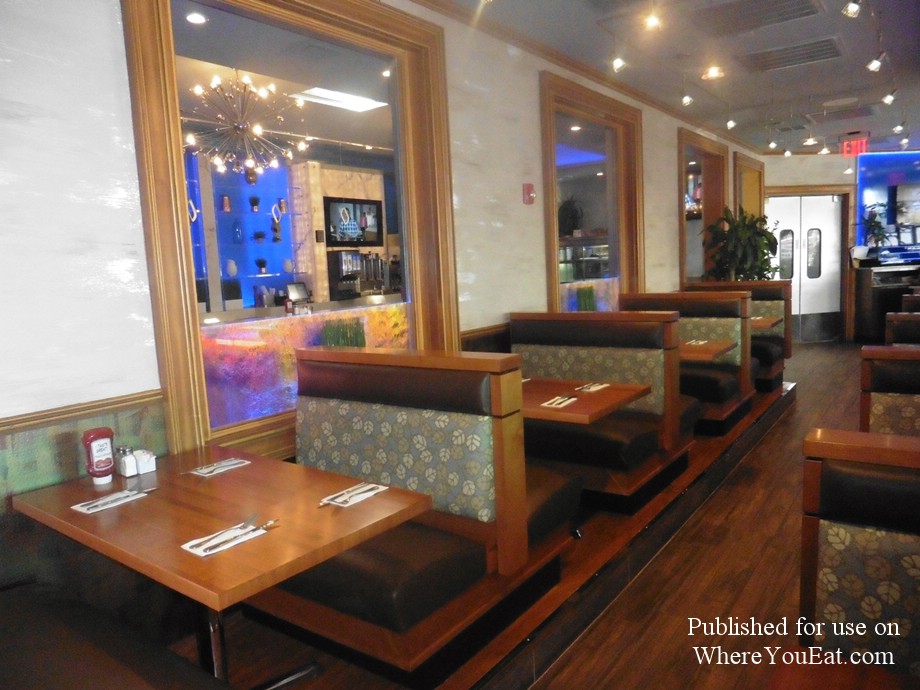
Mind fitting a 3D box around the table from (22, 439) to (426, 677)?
[{"bbox_3d":[-0.758,0.844,2.058,1.190,0.740,0.700,2,9,37],"label":"table"}]

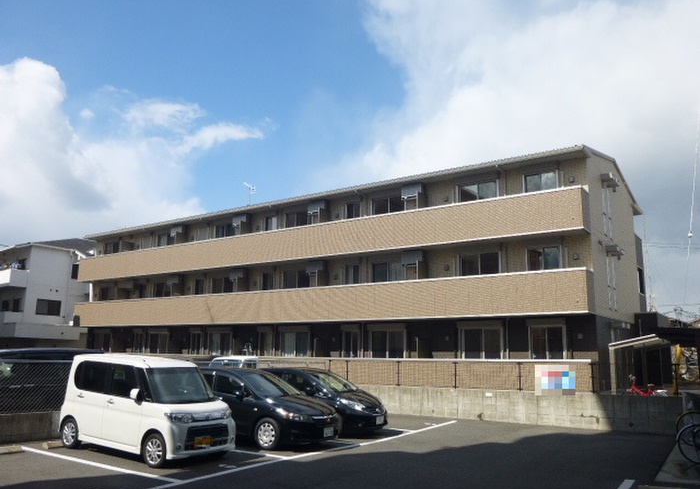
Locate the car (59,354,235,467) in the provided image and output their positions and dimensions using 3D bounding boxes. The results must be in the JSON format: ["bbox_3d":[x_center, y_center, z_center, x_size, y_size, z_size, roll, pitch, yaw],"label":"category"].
[{"bbox_3d":[-3.650,2.905,10.722,3.400,1.750,1.490,-7,-12,35],"label":"car"}]

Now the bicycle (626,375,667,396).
[{"bbox_3d":[10.245,5.055,20.252,1.550,1.050,0.560,-5,-11,30],"label":"bicycle"}]

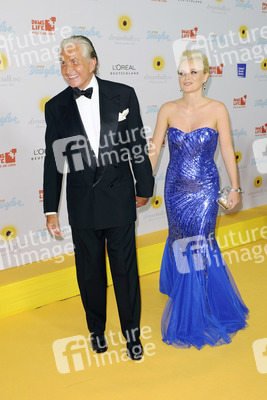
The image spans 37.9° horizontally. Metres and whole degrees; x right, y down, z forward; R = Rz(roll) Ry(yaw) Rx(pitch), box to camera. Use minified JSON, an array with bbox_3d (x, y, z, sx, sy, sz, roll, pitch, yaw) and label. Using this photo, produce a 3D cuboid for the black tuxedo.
[{"bbox_3d":[-0.178,0.118,2.277,0.600,1.550,0.380,-2,13,8],"label":"black tuxedo"}]

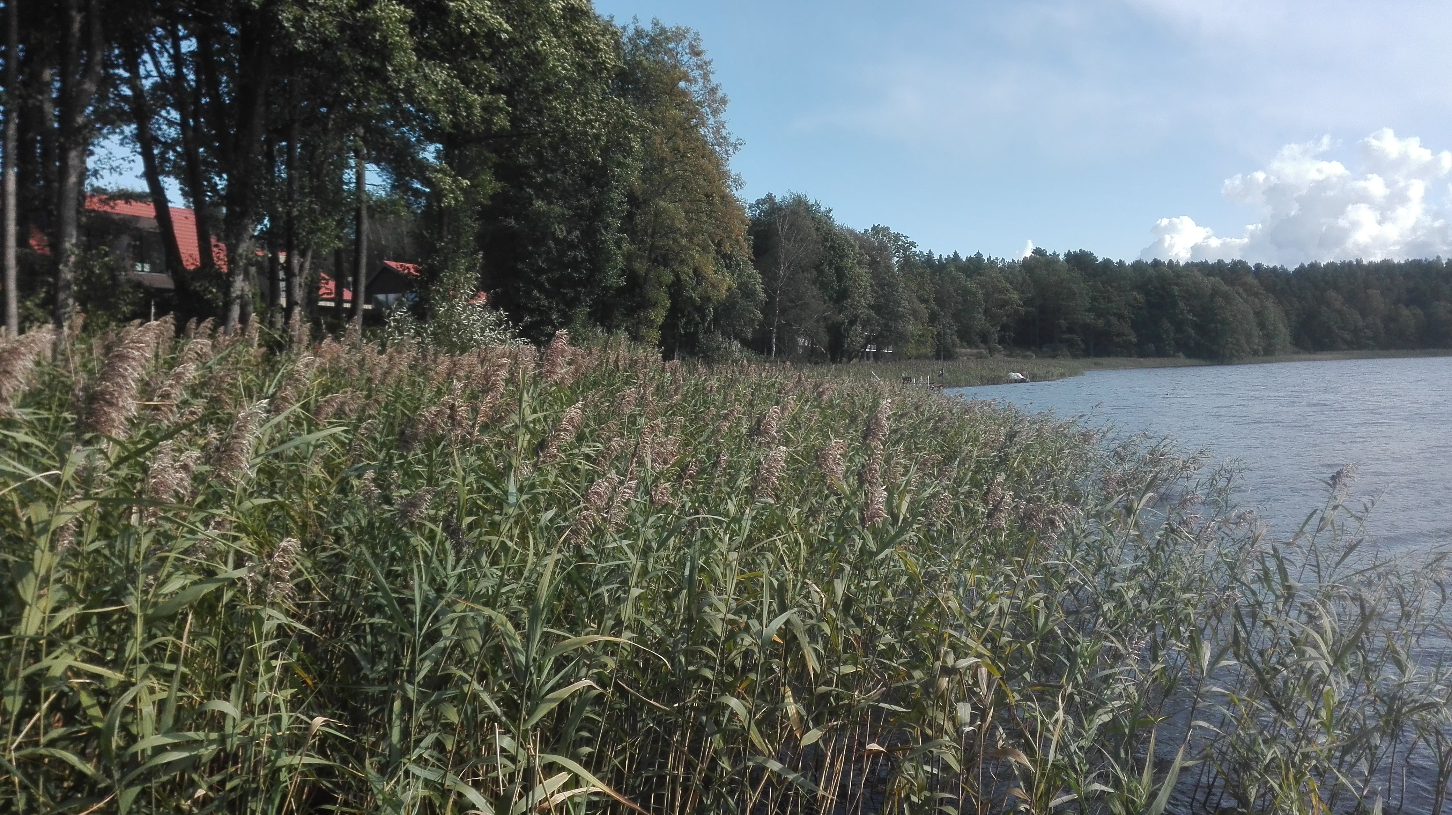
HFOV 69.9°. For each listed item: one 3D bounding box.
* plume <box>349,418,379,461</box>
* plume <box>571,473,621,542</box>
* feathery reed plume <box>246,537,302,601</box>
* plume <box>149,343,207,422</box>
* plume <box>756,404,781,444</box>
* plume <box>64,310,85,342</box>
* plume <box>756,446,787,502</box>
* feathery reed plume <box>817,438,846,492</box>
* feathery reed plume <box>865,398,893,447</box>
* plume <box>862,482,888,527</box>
[{"bbox_3d":[-1.497,0.136,4.300,0.123,0.173,0.110,0,3,0],"label":"plume"},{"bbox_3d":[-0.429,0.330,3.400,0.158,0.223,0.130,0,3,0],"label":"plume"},{"bbox_3d":[-1.218,0.436,2.800,0.148,0.169,0.120,0,3,0],"label":"feathery reed plume"},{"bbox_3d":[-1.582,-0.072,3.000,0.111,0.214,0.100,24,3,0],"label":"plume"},{"bbox_3d":[0.233,0.090,5.700,0.097,0.192,0.087,18,3,0],"label":"plume"},{"bbox_3d":[-4.762,-0.597,7.600,0.131,0.219,0.118,10,3,0],"label":"plume"},{"bbox_3d":[0.186,0.268,4.200,0.082,0.216,0.074,18,3,0],"label":"plume"},{"bbox_3d":[0.449,0.243,4.400,0.121,0.219,0.120,0,3,0],"label":"feathery reed plume"},{"bbox_3d":[0.737,0.074,5.000,0.132,0.228,0.120,0,3,0],"label":"feathery reed plume"},{"bbox_3d":[0.703,0.455,4.900,0.098,0.195,0.088,8,3,0],"label":"plume"}]

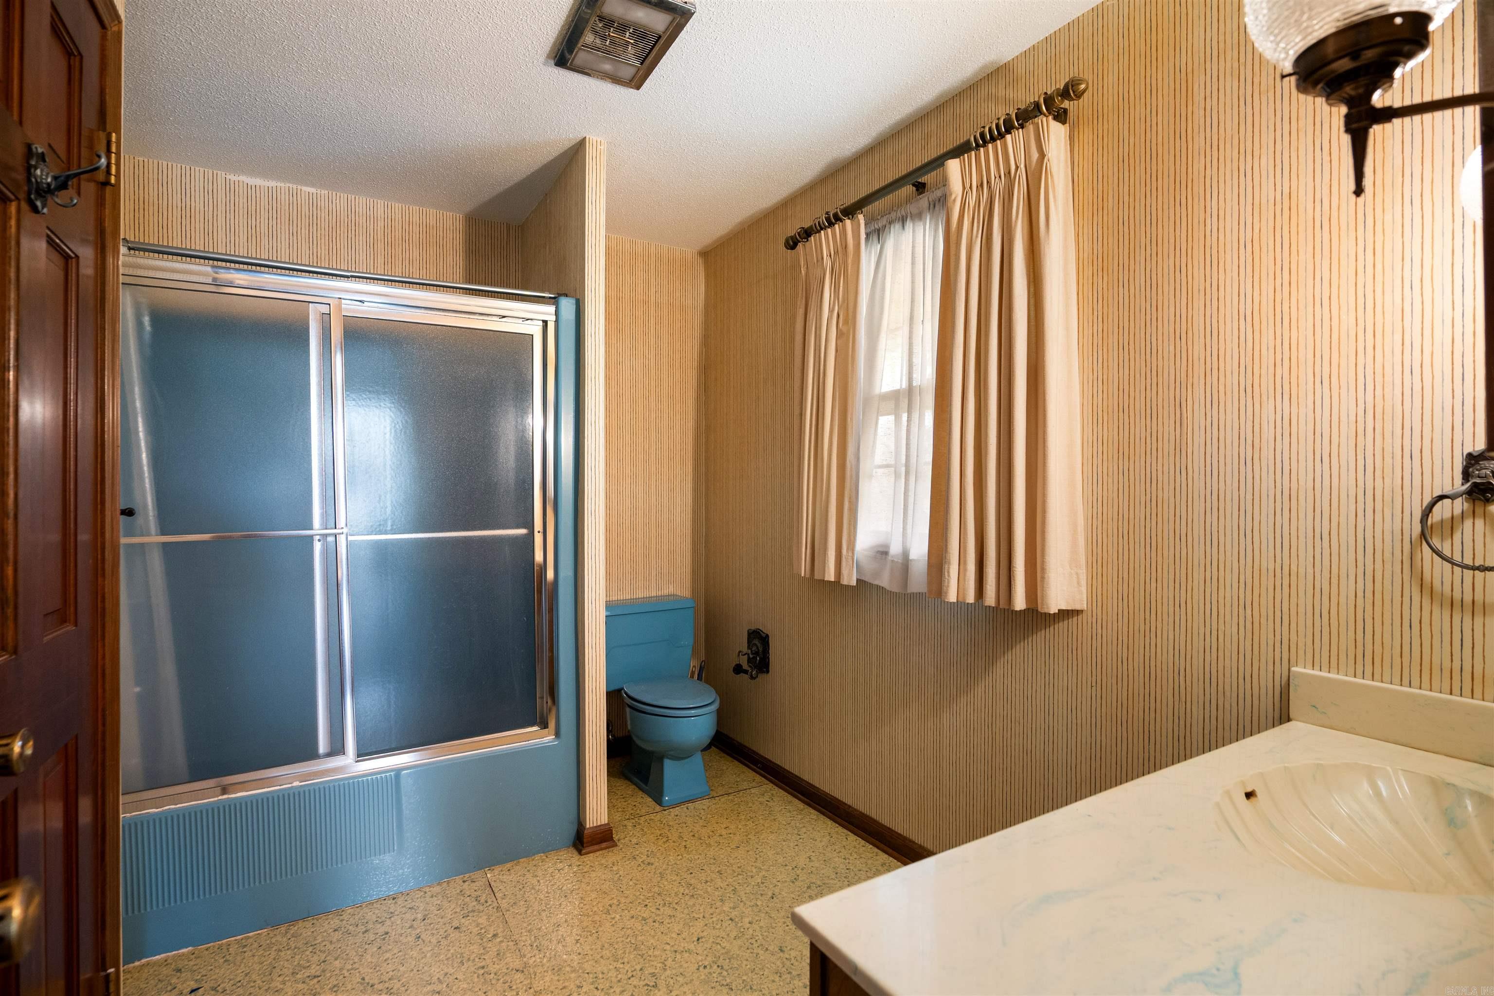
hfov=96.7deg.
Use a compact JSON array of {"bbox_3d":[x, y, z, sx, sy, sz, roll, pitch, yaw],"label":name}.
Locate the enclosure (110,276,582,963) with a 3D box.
[{"bbox_3d":[-1.401,0.261,2.306,1.435,1.905,0.780,0,-1,-31],"label":"enclosure"}]

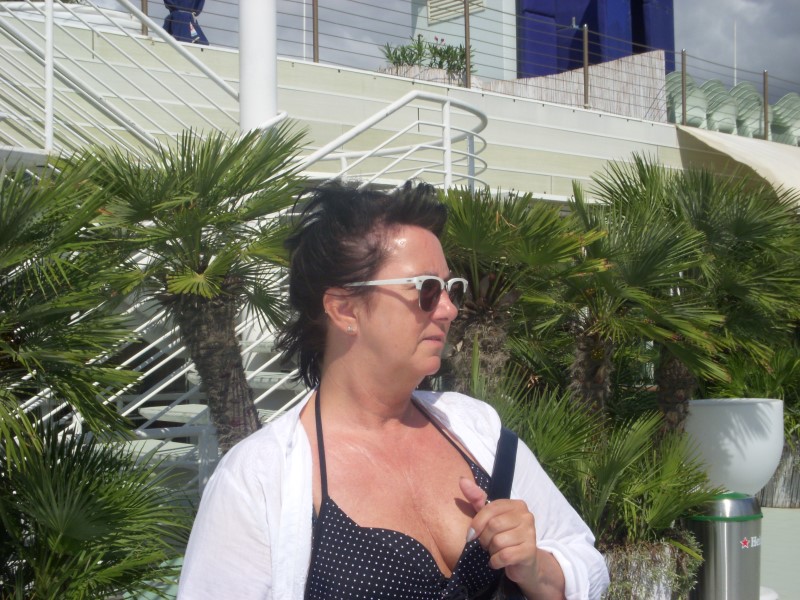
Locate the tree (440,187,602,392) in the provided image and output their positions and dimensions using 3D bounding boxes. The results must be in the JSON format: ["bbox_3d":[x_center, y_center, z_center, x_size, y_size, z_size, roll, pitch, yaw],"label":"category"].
[{"bbox_3d":[0.380,0.350,6.000,1.120,1.800,1.100,0,0,0],"label":"tree"}]

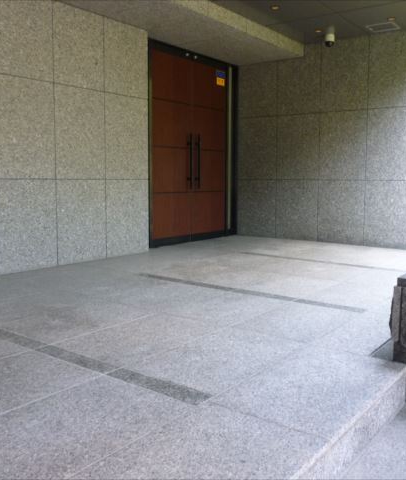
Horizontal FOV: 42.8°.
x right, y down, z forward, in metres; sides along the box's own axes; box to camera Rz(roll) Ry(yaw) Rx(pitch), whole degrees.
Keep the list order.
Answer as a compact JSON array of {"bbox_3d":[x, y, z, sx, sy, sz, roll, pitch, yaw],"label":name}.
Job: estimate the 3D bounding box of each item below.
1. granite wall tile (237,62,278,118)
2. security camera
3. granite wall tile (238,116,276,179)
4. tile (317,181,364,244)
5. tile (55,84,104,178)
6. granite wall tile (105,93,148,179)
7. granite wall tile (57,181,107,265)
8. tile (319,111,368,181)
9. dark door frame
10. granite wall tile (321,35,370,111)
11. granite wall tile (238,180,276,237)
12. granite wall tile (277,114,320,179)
[{"bbox_3d":[0.794,-2.121,7.403,0.661,0.766,0.030,5,8,37],"label":"granite wall tile"},{"bbox_3d":[1.473,-2.351,5.980,0.110,0.248,0.110,5,8,37],"label":"security camera"},{"bbox_3d":[0.768,-1.283,7.274,0.621,0.858,0.030,5,8,37],"label":"granite wall tile"},{"bbox_3d":[1.796,-0.368,6.775,0.631,0.825,0.030,5,8,37],"label":"tile"},{"bbox_3d":[-1.187,-1.021,4.990,0.030,0.858,0.606,5,8,37],"label":"tile"},{"bbox_3d":[-0.808,-1.078,5.491,0.030,0.858,0.648,5,8,37],"label":"granite wall tile"},{"bbox_3d":[-1.212,-0.194,5.184,0.030,0.825,0.620,5,8,37],"label":"granite wall tile"},{"bbox_3d":[1.823,-1.214,6.723,0.634,0.876,0.030,5,8,37],"label":"tile"},{"bbox_3d":[-0.117,-1.199,6.845,0.132,2.442,2.024,5,8,37],"label":"dark door frame"},{"bbox_3d":[1.763,-2.049,6.434,0.614,0.862,0.030,5,8,37],"label":"granite wall tile"},{"bbox_3d":[0.781,-0.463,7.541,0.658,0.825,0.030,5,8,37],"label":"granite wall tile"},{"bbox_3d":[1.313,-1.259,7.106,0.645,0.876,0.030,5,8,37],"label":"granite wall tile"}]

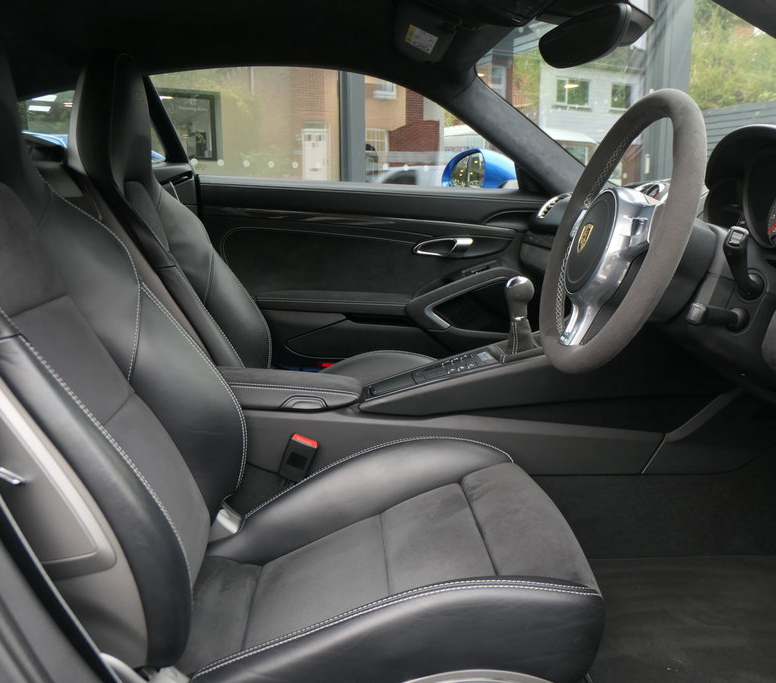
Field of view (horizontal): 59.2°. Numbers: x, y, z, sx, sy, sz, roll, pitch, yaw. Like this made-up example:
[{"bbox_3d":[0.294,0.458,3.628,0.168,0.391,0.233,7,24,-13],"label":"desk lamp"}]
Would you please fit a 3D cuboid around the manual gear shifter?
[{"bbox_3d":[0.237,-0.045,1.243,0.058,0.150,0.056,-1,10,-3],"label":"manual gear shifter"}]

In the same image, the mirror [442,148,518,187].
[{"bbox_3d":[0.282,-0.503,2.058,0.165,0.155,0.230,-3,11,-15],"label":"mirror"}]

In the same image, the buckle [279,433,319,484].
[{"bbox_3d":[-0.151,0.196,1.158,0.045,0.070,0.028,21,8,-7],"label":"buckle"}]

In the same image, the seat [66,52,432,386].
[{"bbox_3d":[-0.263,-0.164,1.565,0.820,0.930,0.530,-1,10,-3],"label":"seat"}]

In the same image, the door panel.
[{"bbox_3d":[-0.019,-0.162,1.854,0.961,0.547,0.140,-1,10,-3],"label":"door panel"}]

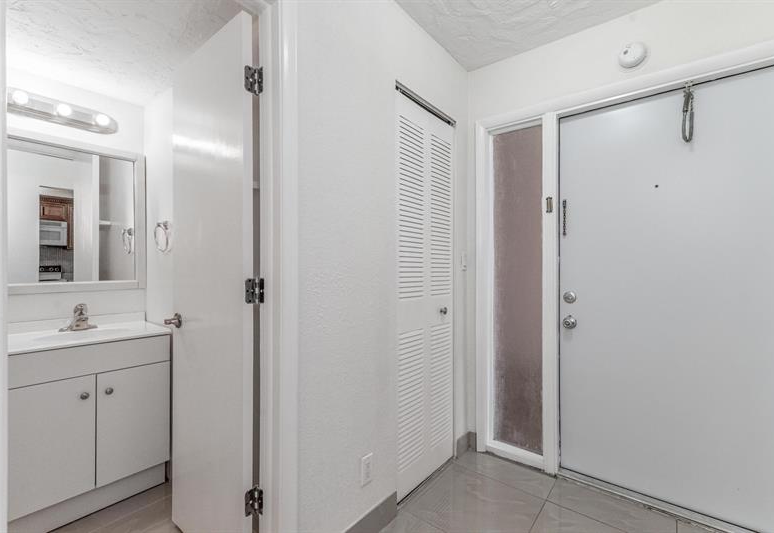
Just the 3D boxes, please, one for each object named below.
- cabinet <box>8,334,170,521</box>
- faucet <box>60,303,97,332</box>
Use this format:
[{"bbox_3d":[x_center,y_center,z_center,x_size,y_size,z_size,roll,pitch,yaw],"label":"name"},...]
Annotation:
[{"bbox_3d":[-1.521,0.771,1.787,0.430,0.815,0.630,0,0,38],"label":"cabinet"},{"bbox_3d":[-1.594,0.267,1.851,0.130,0.140,0.160,0,0,38],"label":"faucet"}]

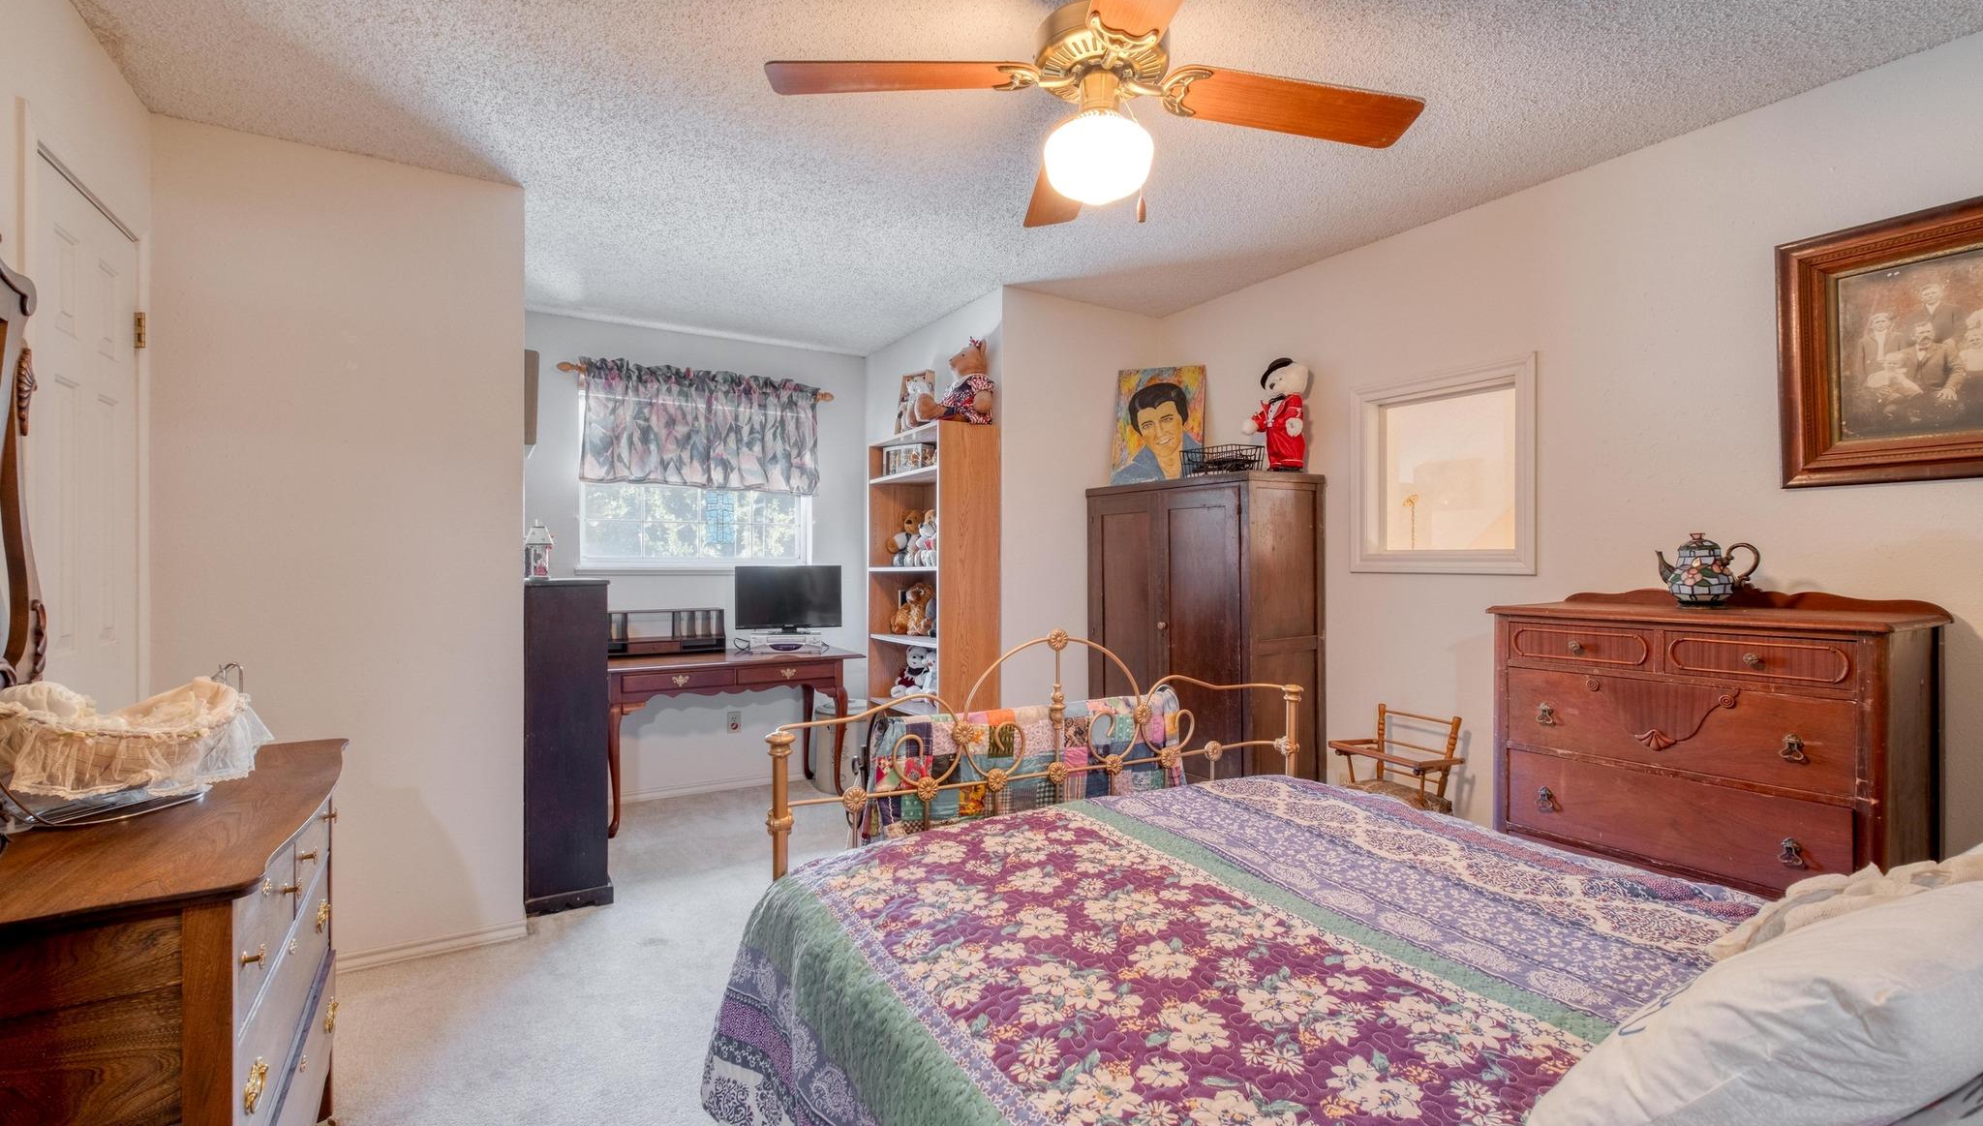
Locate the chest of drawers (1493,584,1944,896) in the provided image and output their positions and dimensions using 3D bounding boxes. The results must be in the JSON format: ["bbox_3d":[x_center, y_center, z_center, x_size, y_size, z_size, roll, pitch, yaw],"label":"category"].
[{"bbox_3d":[1.778,0.647,2.070,0.540,1.145,0.750,0,0,-32],"label":"chest of drawers"}]

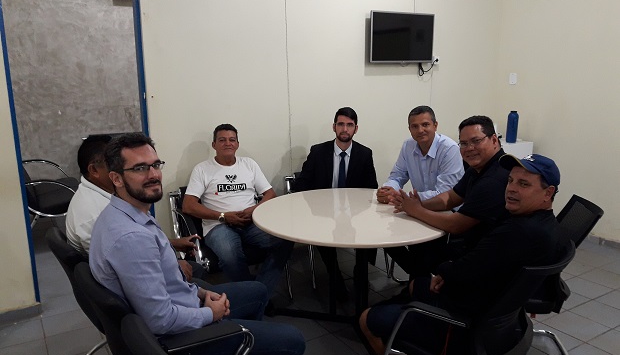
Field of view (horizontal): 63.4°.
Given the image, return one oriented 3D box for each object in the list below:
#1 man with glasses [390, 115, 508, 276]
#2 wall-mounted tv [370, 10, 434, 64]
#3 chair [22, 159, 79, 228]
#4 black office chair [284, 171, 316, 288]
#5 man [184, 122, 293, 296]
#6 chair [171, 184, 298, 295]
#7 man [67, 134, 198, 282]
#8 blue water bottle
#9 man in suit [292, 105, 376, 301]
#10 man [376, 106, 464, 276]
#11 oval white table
[{"bbox_3d":[0.877,0.338,2.738,0.880,1.340,0.580,2,12,13],"label":"man with glasses"},{"bbox_3d":[0.843,-1.257,4.520,0.735,0.430,0.070,-8,14,-31],"label":"wall-mounted tv"},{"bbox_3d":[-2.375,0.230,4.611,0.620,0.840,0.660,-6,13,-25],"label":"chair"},{"bbox_3d":[0.156,0.352,3.954,0.580,0.820,0.600,-7,13,-26],"label":"black office chair"},{"bbox_3d":[-0.464,0.265,3.364,0.610,1.250,0.750,-5,13,-21],"label":"man"},{"bbox_3d":[-0.535,0.491,3.465,0.630,0.820,0.620,-7,13,-27],"label":"chair"},{"bbox_3d":[-0.796,0.455,2.435,0.850,1.320,0.550,-7,14,-30],"label":"man"},{"bbox_3d":[2.014,-0.505,4.984,0.100,0.315,0.100,-8,14,-31],"label":"blue water bottle"},{"bbox_3d":[0.231,0.146,3.743,0.580,1.310,0.820,-4,12,-15],"label":"man in suit"},{"bbox_3d":[0.862,0.167,3.634,0.580,1.360,0.860,7,14,31],"label":"man"},{"bbox_3d":[0.270,0.573,3.236,1.255,0.740,1.255,-1,12,0],"label":"oval white table"}]

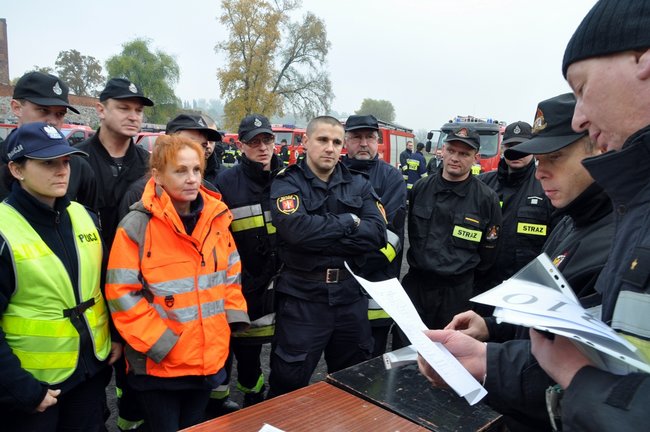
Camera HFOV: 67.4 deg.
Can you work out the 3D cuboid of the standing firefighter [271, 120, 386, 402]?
[{"bbox_3d":[0.002,0.419,2.330,0.560,1.770,0.400,-1,8,-14],"label":"standing firefighter"}]

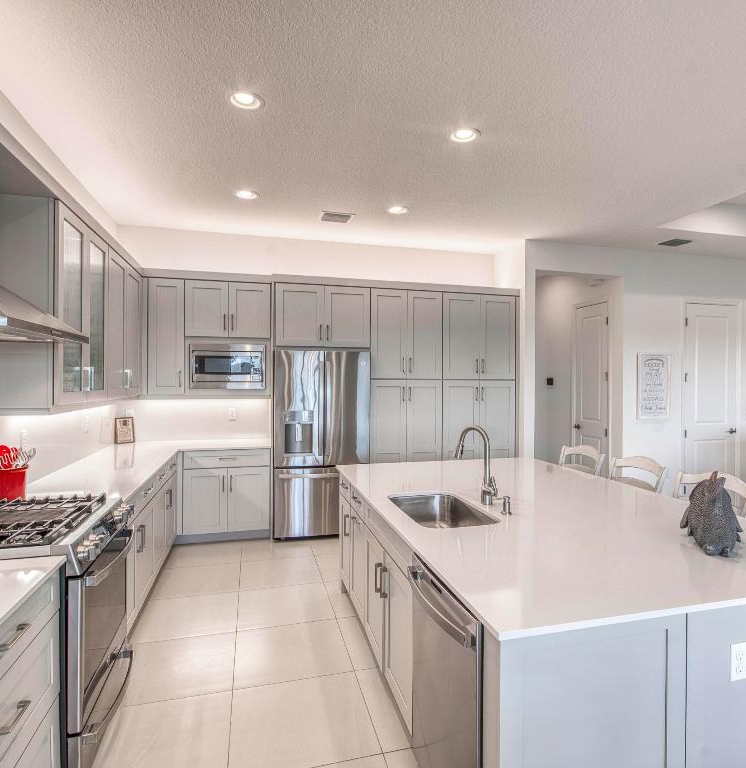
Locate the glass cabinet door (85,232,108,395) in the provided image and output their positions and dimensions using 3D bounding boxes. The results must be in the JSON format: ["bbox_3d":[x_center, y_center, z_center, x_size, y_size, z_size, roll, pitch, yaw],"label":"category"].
[{"bbox_3d":[-1.706,-0.391,2.967,0.025,0.970,0.430,0,1,-14],"label":"glass cabinet door"}]

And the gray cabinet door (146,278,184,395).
[{"bbox_3d":[-1.873,-0.426,4.365,0.304,1.049,0.030,0,0,-14],"label":"gray cabinet door"}]

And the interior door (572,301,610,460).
[{"bbox_3d":[2.680,0.277,5.867,0.035,2.445,0.590,0,1,-14],"label":"interior door"}]

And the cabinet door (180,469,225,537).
[{"bbox_3d":[-1.542,1.070,4.411,0.372,0.598,0.020,0,0,-14],"label":"cabinet door"}]

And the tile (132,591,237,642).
[{"bbox_3d":[-1.206,1.520,3.150,0.607,0.010,0.600,0,1,-14],"label":"tile"}]

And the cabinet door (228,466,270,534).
[{"bbox_3d":[-1.167,1.082,4.525,0.388,0.605,0.022,0,1,-14],"label":"cabinet door"}]

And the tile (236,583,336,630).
[{"bbox_3d":[-0.602,1.510,3.285,0.620,0.010,0.578,0,0,-14],"label":"tile"}]

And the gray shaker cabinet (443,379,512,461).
[{"bbox_3d":[1.054,0.724,5.367,0.848,1.535,0.610,0,0,-14],"label":"gray shaker cabinet"}]

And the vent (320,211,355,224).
[{"bbox_3d":[-0.338,-1.534,4.468,0.300,0.020,0.270,0,1,-14],"label":"vent"}]

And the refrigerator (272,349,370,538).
[{"bbox_3d":[-0.562,0.585,4.940,0.915,1.790,0.720,0,1,-14],"label":"refrigerator"}]

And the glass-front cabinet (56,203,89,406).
[{"bbox_3d":[-1.758,-0.387,2.500,0.340,0.980,0.450,0,1,-14],"label":"glass-front cabinet"}]

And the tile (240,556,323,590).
[{"bbox_3d":[-0.746,1.506,3.855,0.620,0.010,0.597,0,0,-14],"label":"tile"}]

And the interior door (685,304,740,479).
[{"bbox_3d":[4.048,0.283,5.769,0.768,2.443,0.038,0,1,-14],"label":"interior door"}]

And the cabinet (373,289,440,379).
[{"bbox_3d":[0.280,-0.499,5.169,0.765,0.905,0.595,0,1,-14],"label":"cabinet"}]

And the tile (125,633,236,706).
[{"bbox_3d":[-1.063,1.515,2.575,0.615,0.010,0.574,0,0,-14],"label":"tile"}]

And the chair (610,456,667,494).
[{"bbox_3d":[1.558,1.023,3.243,0.570,1.000,0.450,0,1,-14],"label":"chair"}]

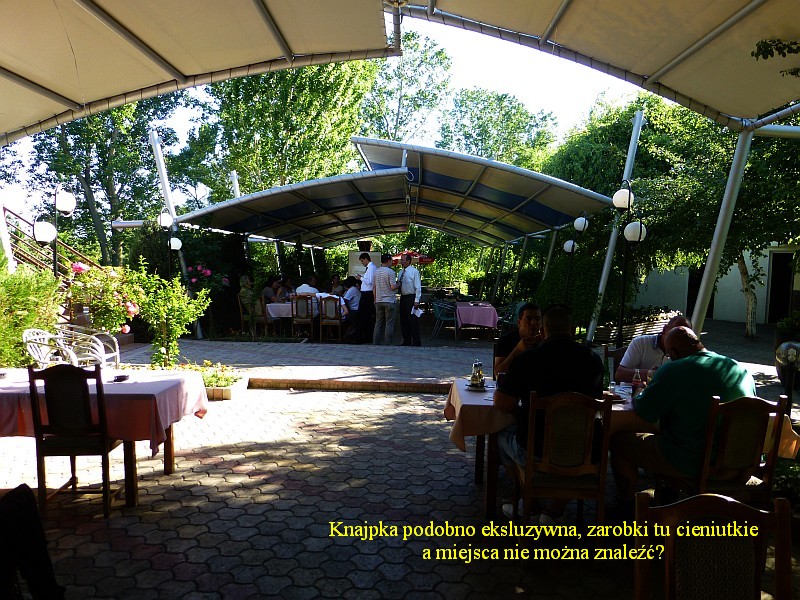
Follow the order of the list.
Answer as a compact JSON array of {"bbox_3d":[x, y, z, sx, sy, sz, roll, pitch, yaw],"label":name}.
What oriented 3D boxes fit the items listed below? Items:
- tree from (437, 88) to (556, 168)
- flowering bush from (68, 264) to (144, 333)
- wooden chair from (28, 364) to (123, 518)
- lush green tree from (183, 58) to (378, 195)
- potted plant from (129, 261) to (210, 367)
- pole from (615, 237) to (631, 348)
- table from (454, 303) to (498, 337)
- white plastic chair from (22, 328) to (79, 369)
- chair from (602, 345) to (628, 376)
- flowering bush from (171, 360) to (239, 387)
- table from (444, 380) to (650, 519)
[{"bbox_3d":[6.550,-7.439,37.652,7.800,14.100,7.600,1,3,0],"label":"tree"},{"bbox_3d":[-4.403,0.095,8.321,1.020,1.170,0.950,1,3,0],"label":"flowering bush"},{"bbox_3d":[-2.085,0.890,3.738,0.470,0.985,0.540,0,3,-2],"label":"wooden chair"},{"bbox_3d":[-5.469,-5.924,26.729,8.200,11.800,7.800,1,3,0],"label":"lush green tree"},{"bbox_3d":[-3.240,0.250,7.778,1.120,1.590,1.020,0,3,0],"label":"potted plant"},{"bbox_3d":[3.294,0.074,8.212,0.110,2.000,0.110,1,3,0],"label":"pole"},{"bbox_3d":[1.570,0.456,11.446,0.870,0.750,0.870,0,3,0],"label":"table"},{"bbox_3d":[-4.170,0.777,6.907,0.640,0.840,0.580,0,3,-2],"label":"white plastic chair"},{"bbox_3d":[1.880,0.861,4.278,0.470,0.980,0.530,0,3,0],"label":"chair"},{"bbox_3d":[-2.470,0.880,7.009,0.720,0.270,0.680,1,3,0],"label":"flowering bush"},{"bbox_3d":[1.130,0.998,3.825,1.600,0.760,0.840,0,3,0],"label":"table"}]

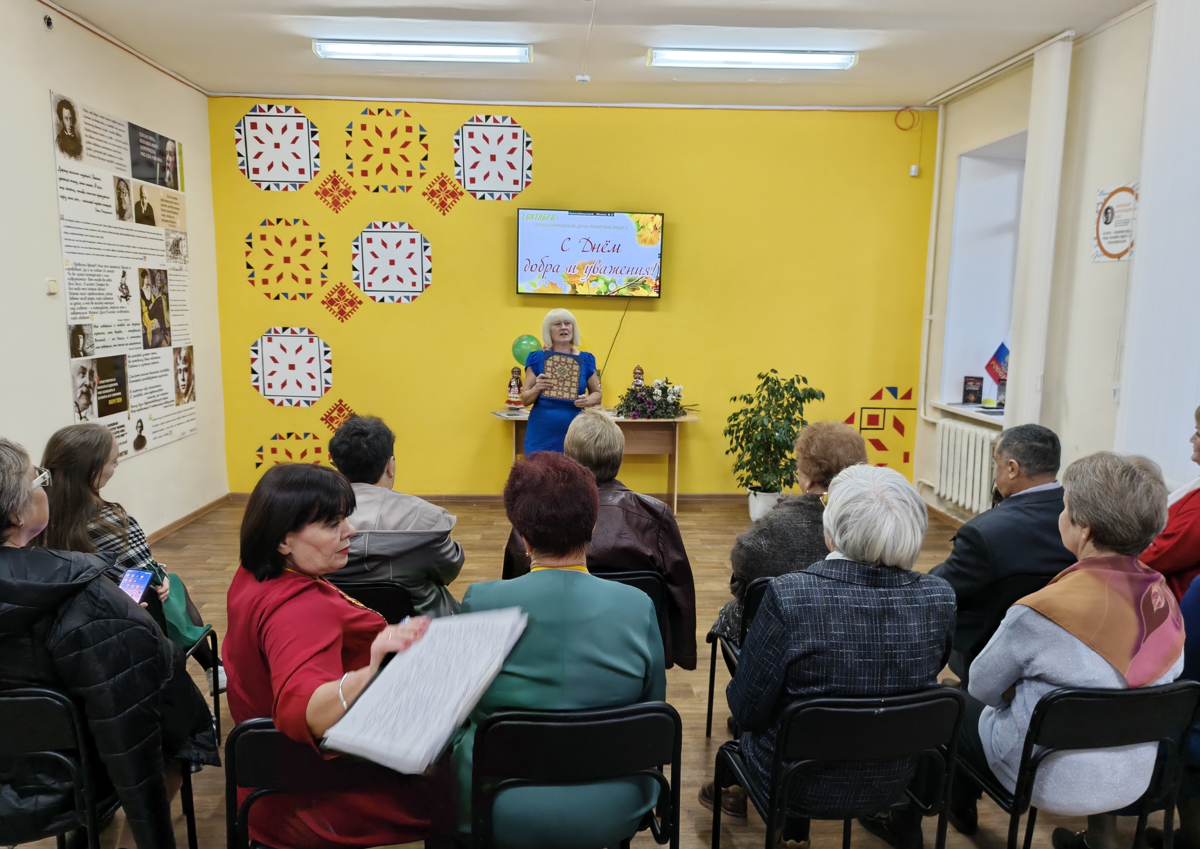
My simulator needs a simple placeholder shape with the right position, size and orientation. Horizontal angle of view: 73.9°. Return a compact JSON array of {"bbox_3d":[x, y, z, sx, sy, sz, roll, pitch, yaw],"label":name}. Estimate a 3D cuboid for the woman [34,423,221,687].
[{"bbox_3d":[-1.621,0.581,2.736,0.540,1.250,0.850,2,8,10],"label":"woman"}]

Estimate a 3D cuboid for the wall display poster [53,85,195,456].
[{"bbox_3d":[-3.022,-0.885,5.215,0.020,2.120,1.460,1,8,-2],"label":"wall display poster"}]

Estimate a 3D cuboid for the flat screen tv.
[{"bbox_3d":[-0.078,-1.354,6.291,1.135,0.655,0.070,0,8,-2],"label":"flat screen tv"}]

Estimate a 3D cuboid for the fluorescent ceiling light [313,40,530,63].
[{"bbox_3d":[-1.051,-2.255,4.836,1.300,0.070,0.190,0,8,-2],"label":"fluorescent ceiling light"}]

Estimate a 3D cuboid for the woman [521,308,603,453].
[{"bbox_3d":[-0.280,0.020,5.474,0.560,1.615,0.400,1,8,-2],"label":"woman"}]

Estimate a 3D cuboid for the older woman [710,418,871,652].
[{"bbox_3d":[0.699,0.593,2.797,0.560,1.280,0.780,-1,8,-12],"label":"older woman"}]

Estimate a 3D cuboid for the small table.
[{"bbox_3d":[-0.032,0.313,6.455,1.590,0.765,0.580,1,8,-2],"label":"small table"}]

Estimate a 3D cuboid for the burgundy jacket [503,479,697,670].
[{"bbox_3d":[-0.003,0.463,2.505,0.600,0.640,0.360,0,8,-2],"label":"burgundy jacket"}]

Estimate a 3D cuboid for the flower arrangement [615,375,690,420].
[{"bbox_3d":[0.427,-0.217,6.320,0.600,0.330,0.360,1,8,-2],"label":"flower arrangement"}]

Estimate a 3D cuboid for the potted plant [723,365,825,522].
[{"bbox_3d":[1.280,0.159,6.075,0.710,1.160,0.650,0,8,-2],"label":"potted plant"}]

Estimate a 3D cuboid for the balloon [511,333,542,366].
[{"bbox_3d":[-0.562,-0.559,6.168,0.235,0.265,0.235,0,8,-2],"label":"balloon"}]

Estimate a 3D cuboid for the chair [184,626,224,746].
[{"bbox_3d":[-1.600,0.817,2.581,0.490,0.810,0.540,0,8,-2],"label":"chair"}]

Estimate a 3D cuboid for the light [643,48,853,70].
[{"bbox_3d":[0.920,-2.242,4.907,1.290,0.070,0.190,0,8,-2],"label":"light"}]

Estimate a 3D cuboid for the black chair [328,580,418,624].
[{"bbox_3d":[-0.781,0.830,2.696,0.500,0.800,0.560,0,8,-6],"label":"black chair"}]

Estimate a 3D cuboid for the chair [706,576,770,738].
[{"bbox_3d":[0.673,0.845,2.731,0.500,0.800,0.560,0,8,-6],"label":"chair"}]

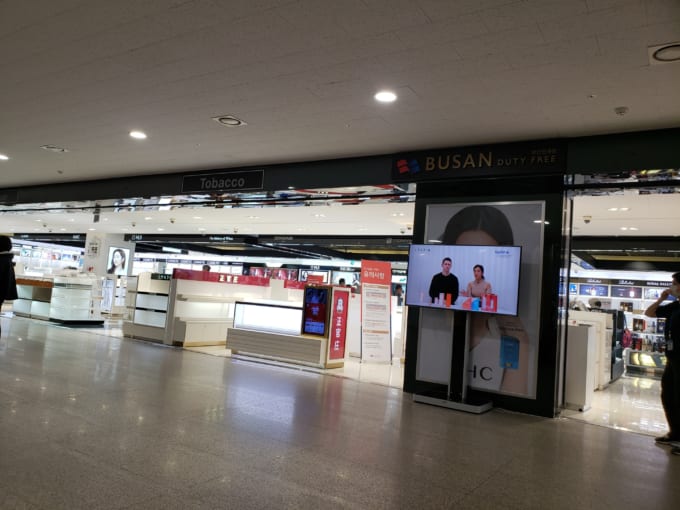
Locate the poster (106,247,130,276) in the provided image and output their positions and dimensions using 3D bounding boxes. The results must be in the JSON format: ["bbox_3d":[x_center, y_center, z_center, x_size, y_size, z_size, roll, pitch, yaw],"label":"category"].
[{"bbox_3d":[-8.254,0.266,19.125,0.060,1.000,0.850,2,-5,31],"label":"poster"}]

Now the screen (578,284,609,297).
[{"bbox_3d":[7.681,1.089,15.461,0.784,0.318,0.060,2,-5,31],"label":"screen"}]

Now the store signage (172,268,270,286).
[{"bbox_3d":[-2.383,0.488,10.519,2.210,0.195,0.120,7,-4,-43],"label":"store signage"}]

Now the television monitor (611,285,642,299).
[{"bbox_3d":[5.775,0.755,10.283,0.540,0.220,0.060,2,-4,32],"label":"television monitor"}]

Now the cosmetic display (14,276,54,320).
[{"bbox_3d":[-7.521,1.116,13.054,1.470,0.980,0.600,2,-4,32],"label":"cosmetic display"}]

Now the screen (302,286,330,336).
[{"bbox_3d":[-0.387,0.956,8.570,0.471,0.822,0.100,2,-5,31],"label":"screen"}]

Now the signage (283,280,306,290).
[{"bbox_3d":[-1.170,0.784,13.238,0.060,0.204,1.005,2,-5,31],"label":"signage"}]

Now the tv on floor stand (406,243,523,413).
[{"bbox_3d":[1.455,0.842,6.324,1.460,1.970,0.420,2,-4,33],"label":"tv on floor stand"}]

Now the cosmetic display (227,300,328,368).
[{"bbox_3d":[-0.989,1.342,8.879,2.040,0.930,0.500,2,-3,27],"label":"cosmetic display"}]

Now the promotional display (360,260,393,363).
[{"bbox_3d":[0.676,1.016,9.172,0.600,1.830,0.200,4,-8,-12],"label":"promotional display"}]

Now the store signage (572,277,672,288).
[{"bbox_3d":[8.285,0.810,15.130,2.679,0.193,0.070,2,-5,31],"label":"store signage"}]

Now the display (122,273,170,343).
[{"bbox_3d":[-3.719,1.043,10.372,1.280,1.330,0.500,2,-4,32],"label":"display"}]

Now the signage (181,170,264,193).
[{"bbox_3d":[-2.095,-1.279,8.941,1.888,0.305,0.060,2,-5,31],"label":"signage"}]

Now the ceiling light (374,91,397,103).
[{"bbox_3d":[0.445,-1.547,4.970,0.200,0.040,0.200,4,-3,0],"label":"ceiling light"}]

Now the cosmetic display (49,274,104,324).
[{"bbox_3d":[-6.499,1.126,12.659,0.680,1.120,0.970,2,-5,31],"label":"cosmetic display"}]

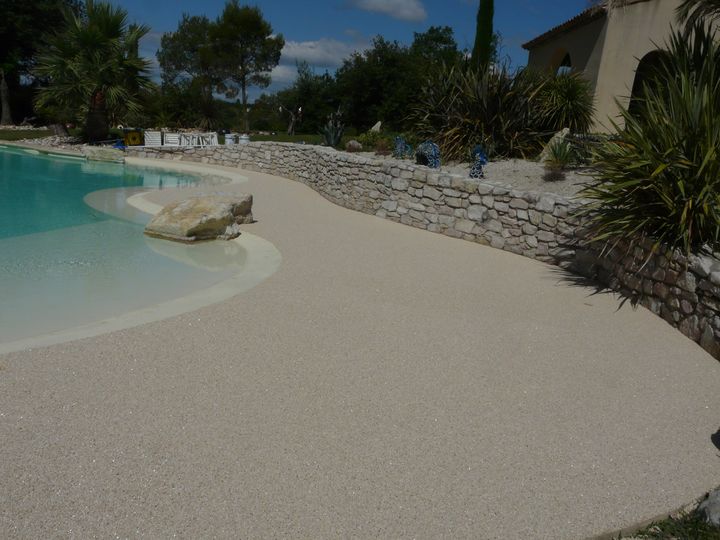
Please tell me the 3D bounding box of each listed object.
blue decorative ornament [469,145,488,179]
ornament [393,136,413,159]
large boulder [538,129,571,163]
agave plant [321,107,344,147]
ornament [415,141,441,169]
[{"bbox_3d":[1.555,-1.423,7.640,0.260,0.447,0.260,8,17,29],"label":"blue decorative ornament"},{"bbox_3d":[0.712,-2.051,9.750,0.300,0.369,0.260,8,17,29],"label":"ornament"},{"bbox_3d":[3.237,-2.068,9.694,0.533,0.575,0.480,0,15,0],"label":"large boulder"},{"bbox_3d":[-0.539,-2.895,11.854,0.448,0.784,0.460,0,15,0],"label":"agave plant"},{"bbox_3d":[1.008,-1.725,8.698,0.380,0.419,0.420,11,18,35],"label":"ornament"}]

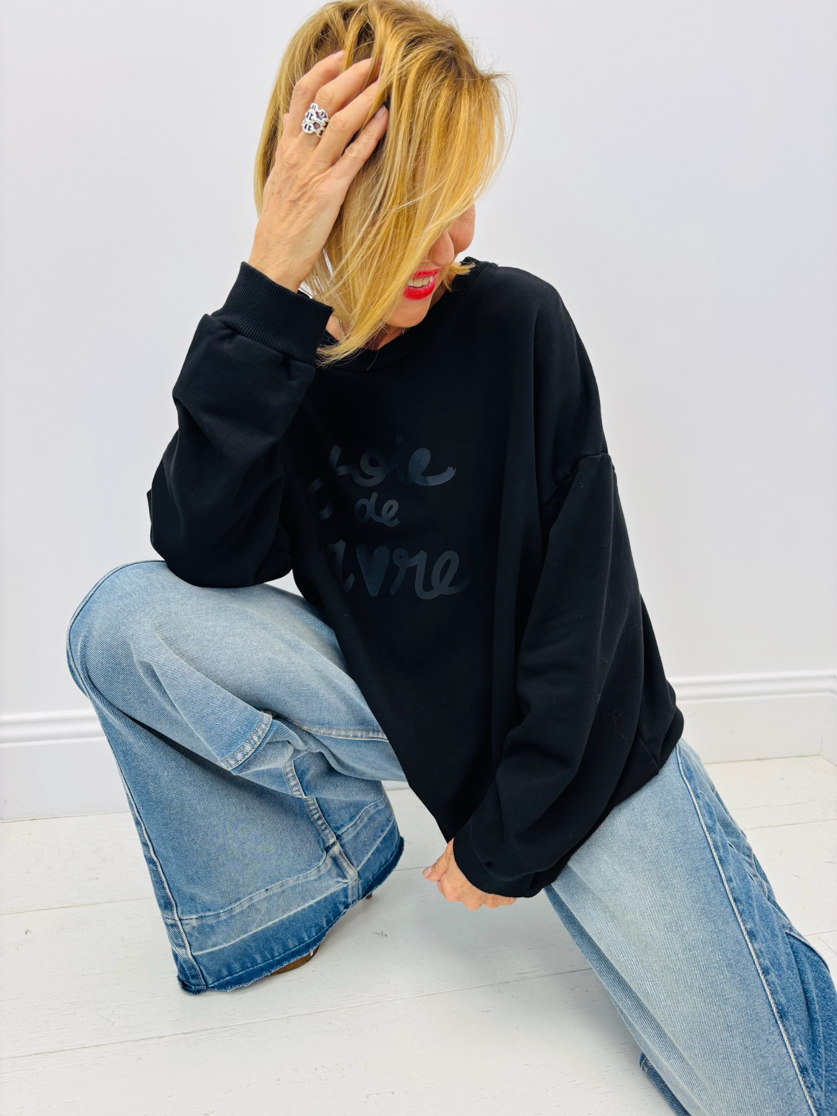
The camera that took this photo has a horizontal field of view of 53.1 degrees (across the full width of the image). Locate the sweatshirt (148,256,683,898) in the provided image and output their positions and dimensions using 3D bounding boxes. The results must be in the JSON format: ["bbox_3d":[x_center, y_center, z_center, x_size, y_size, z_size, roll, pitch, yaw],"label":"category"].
[{"bbox_3d":[0.010,0.000,0.945,0.480,0.680,0.470,3,21,36],"label":"sweatshirt"}]

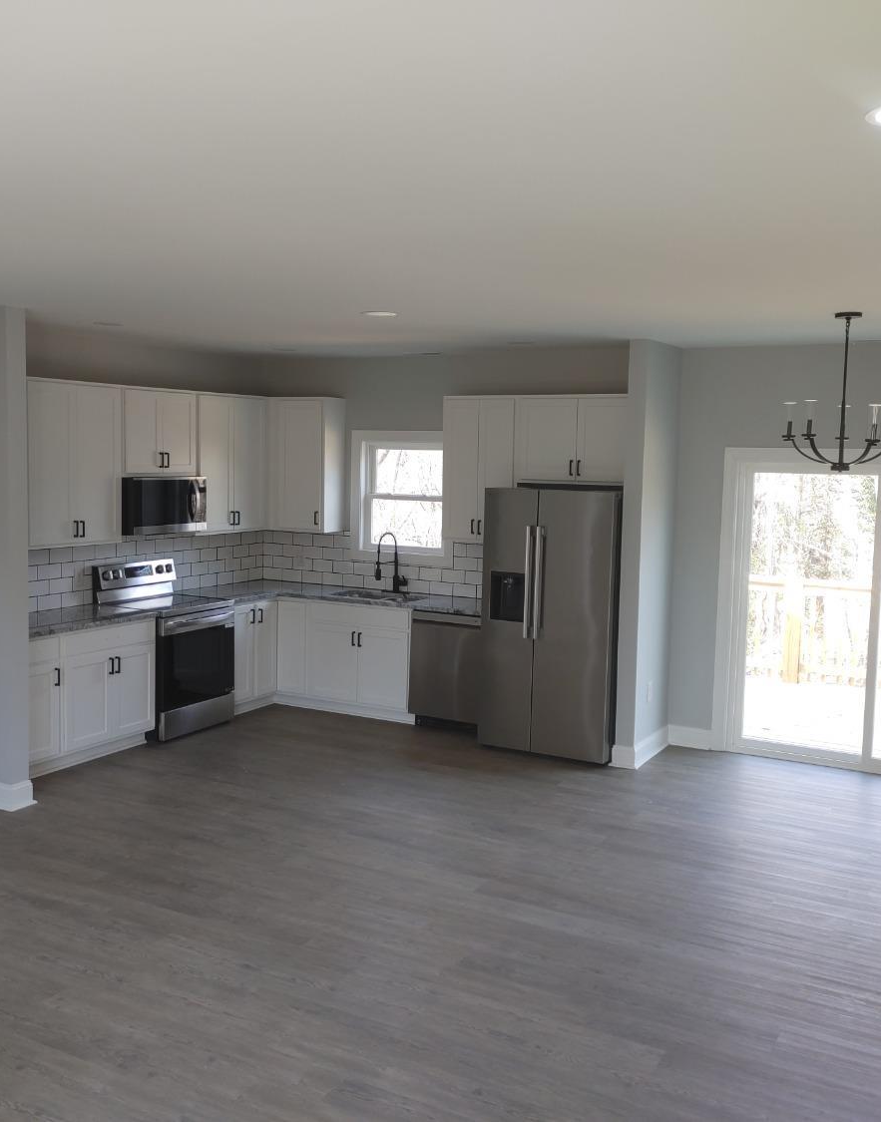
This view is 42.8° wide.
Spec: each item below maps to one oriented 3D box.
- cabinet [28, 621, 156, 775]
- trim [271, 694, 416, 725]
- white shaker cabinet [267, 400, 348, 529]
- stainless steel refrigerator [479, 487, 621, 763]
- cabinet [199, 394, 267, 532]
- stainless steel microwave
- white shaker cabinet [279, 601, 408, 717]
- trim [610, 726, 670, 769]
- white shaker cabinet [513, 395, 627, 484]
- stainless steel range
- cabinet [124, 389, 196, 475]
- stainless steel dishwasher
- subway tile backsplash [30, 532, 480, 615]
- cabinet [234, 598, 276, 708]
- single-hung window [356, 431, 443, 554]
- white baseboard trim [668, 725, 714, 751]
[{"bbox_3d":[-2.462,0.831,7.210,0.635,0.855,1.110,4,6,29],"label":"cabinet"},{"bbox_3d":[-0.746,1.130,8.599,1.290,0.090,0.018,4,6,29],"label":"trim"},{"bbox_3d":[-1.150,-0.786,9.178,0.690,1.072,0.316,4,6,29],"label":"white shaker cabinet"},{"bbox_3d":[0.876,0.403,7.772,0.913,1.795,0.870,4,6,29],"label":"stainless steel refrigerator"},{"bbox_3d":[-1.706,-0.754,8.713,0.315,1.055,0.866,4,6,29],"label":"cabinet"},{"bbox_3d":[-2.083,-0.400,8.160,0.420,0.415,0.760,4,6,29],"label":"stainless steel microwave"},{"bbox_3d":[-0.604,0.735,8.820,1.250,0.882,0.636,4,6,29],"label":"white shaker cabinet"},{"bbox_3d":[1.369,1.253,7.661,0.170,0.142,0.720,4,6,29],"label":"trim"},{"bbox_3d":[1.005,-0.849,7.864,0.928,0.605,0.315,4,6,29],"label":"white shaker cabinet"},{"bbox_3d":[-1.990,0.622,8.180,0.690,1.189,0.758,4,6,29],"label":"stainless steel range"},{"bbox_3d":[-2.096,-0.914,7.982,0.315,0.608,0.761,4,6,29],"label":"cabinet"},{"bbox_3d":[0.194,0.770,8.231,0.600,0.833,0.610,4,6,29],"label":"stainless steel dishwasher"},{"bbox_3d":[-1.210,0.115,7.831,2.355,0.459,2.860,4,6,29],"label":"subway tile backsplash"},{"bbox_3d":[-1.669,0.696,8.636,0.635,0.835,0.535,4,6,29],"label":"cabinet"},{"bbox_3d":[-0.293,-0.502,8.831,0.875,0.980,0.100,4,6,29],"label":"single-hung window"},{"bbox_3d":[1.754,1.240,7.861,0.307,0.140,0.026,4,6,29],"label":"white baseboard trim"}]

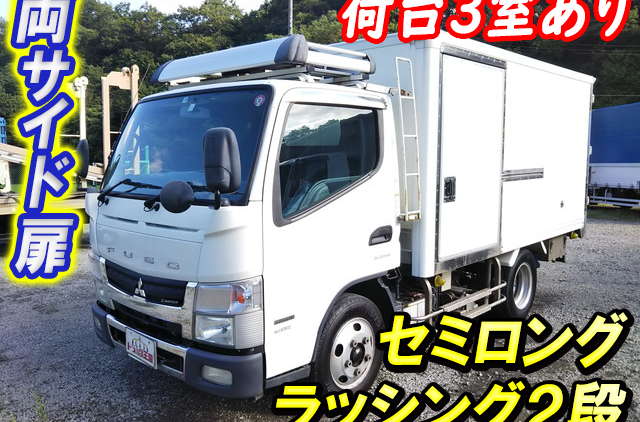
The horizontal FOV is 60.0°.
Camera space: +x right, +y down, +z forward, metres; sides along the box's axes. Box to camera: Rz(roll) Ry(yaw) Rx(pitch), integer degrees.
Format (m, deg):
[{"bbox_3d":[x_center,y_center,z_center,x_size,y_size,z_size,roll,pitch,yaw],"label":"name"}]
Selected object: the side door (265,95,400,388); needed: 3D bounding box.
[{"bbox_3d":[0.063,0.081,3.199,0.160,1.480,1.160,6,8,43],"label":"side door"}]

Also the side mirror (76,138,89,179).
[{"bbox_3d":[-1.667,-0.365,3.893,0.090,0.300,0.160,-5,8,-37],"label":"side mirror"}]

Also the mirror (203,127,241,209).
[{"bbox_3d":[-0.422,-0.181,2.393,0.168,0.355,0.095,2,7,20],"label":"mirror"}]

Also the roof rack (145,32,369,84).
[{"bbox_3d":[-0.419,-0.919,3.706,1.340,0.250,0.870,6,8,43],"label":"roof rack"}]

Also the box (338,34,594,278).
[{"bbox_3d":[1.143,-0.555,5.436,1.840,1.648,3.255,6,8,43],"label":"box"}]

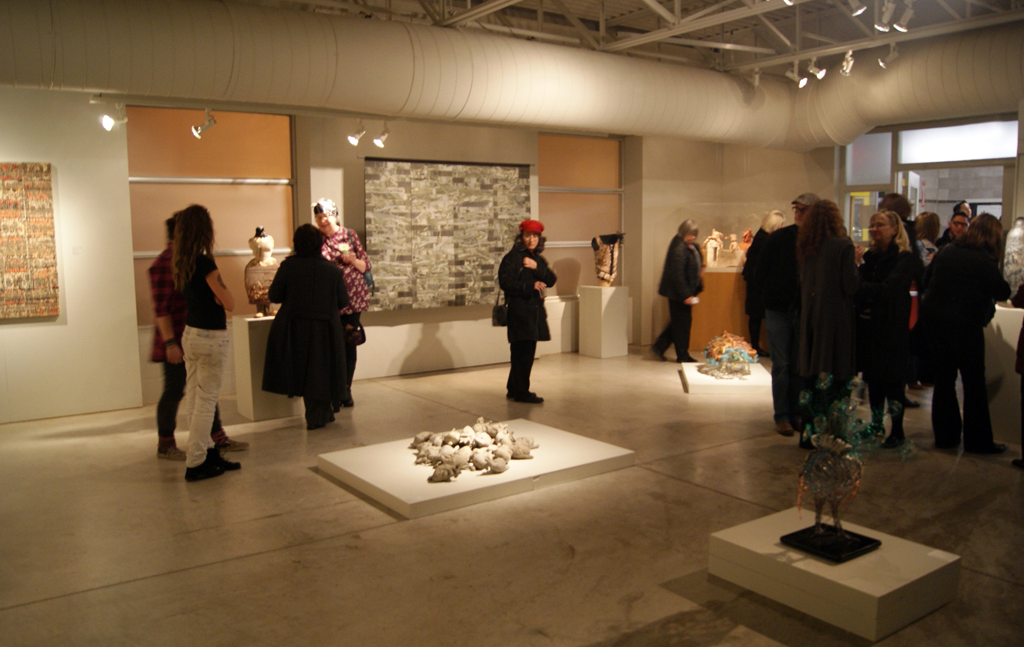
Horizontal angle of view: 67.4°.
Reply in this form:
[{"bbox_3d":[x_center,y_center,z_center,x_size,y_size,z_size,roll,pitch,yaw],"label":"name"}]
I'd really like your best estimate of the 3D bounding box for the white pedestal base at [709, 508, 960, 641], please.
[{"bbox_3d":[1.349,1.025,3.256,0.616,0.174,0.761,-5,7,-35],"label":"white pedestal base"}]

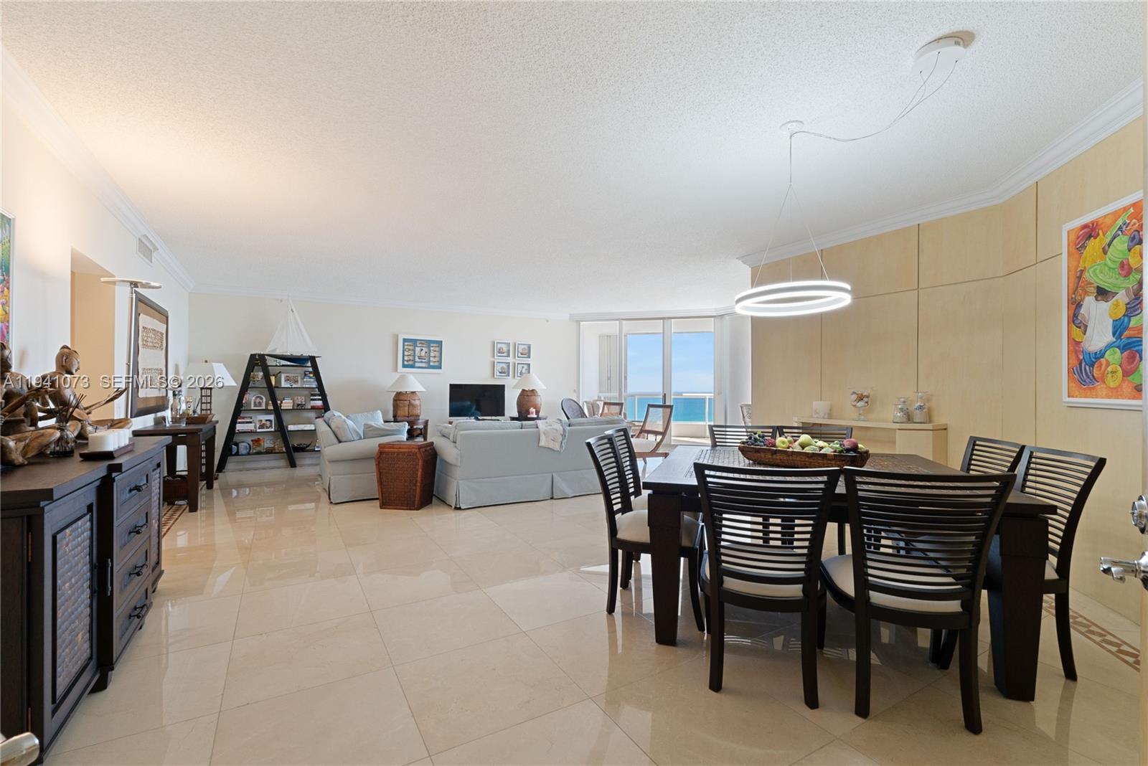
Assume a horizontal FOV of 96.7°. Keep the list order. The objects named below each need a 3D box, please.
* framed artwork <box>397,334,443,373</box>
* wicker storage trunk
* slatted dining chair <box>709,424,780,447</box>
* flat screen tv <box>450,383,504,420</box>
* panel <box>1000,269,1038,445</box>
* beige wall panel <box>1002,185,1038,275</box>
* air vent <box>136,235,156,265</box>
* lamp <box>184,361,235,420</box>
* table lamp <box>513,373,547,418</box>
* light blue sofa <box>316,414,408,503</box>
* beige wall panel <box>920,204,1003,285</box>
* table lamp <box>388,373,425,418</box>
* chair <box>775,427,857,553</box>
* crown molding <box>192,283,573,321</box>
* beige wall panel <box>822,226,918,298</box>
[{"bbox_3d":[-2.623,-0.490,8.772,0.775,0.635,0.040,0,-1,-30],"label":"framed artwork"},{"bbox_3d":[-1.685,0.936,5.175,0.500,0.620,0.420,0,-1,9],"label":"wicker storage trunk"},{"bbox_3d":[1.210,0.774,3.619,0.500,0.910,0.610,0,-1,15],"label":"slatted dining chair"},{"bbox_3d":[-1.667,0.306,8.777,1.000,0.600,0.100,0,-1,-29],"label":"flat screen tv"},{"bbox_3d":[3.127,0.227,3.573,0.030,2.029,0.395,0,-1,15],"label":"panel"},{"bbox_3d":[3.076,-1.043,3.518,0.030,0.535,0.400,0,-1,15],"label":"beige wall panel"},{"bbox_3d":[-4.103,-1.263,4.936,0.060,0.180,0.640,0,-1,-30],"label":"air vent"},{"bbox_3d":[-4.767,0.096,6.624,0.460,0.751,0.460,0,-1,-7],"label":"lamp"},{"bbox_3d":[-0.795,0.231,9.048,0.600,0.810,0.600,0,-1,0],"label":"table lamp"},{"bbox_3d":[-2.615,0.822,6.215,0.900,0.870,1.800,0,-1,-30],"label":"light blue sofa"},{"bbox_3d":[3.025,-1.055,4.019,0.030,0.544,0.580,0,-1,-30],"label":"beige wall panel"},{"bbox_3d":[-2.698,0.221,8.253,0.590,0.732,0.590,0,-1,-30],"label":"table lamp"},{"bbox_3d":[1.681,0.771,3.471,0.480,0.905,0.580,0,-1,16],"label":"chair"},{"bbox_3d":[-2.726,-1.301,8.701,6.200,0.110,0.090,0,-1,-30],"label":"crown molding"},{"bbox_3d":[2.662,-1.048,4.653,0.030,0.544,0.880,0,-1,-30],"label":"beige wall panel"}]

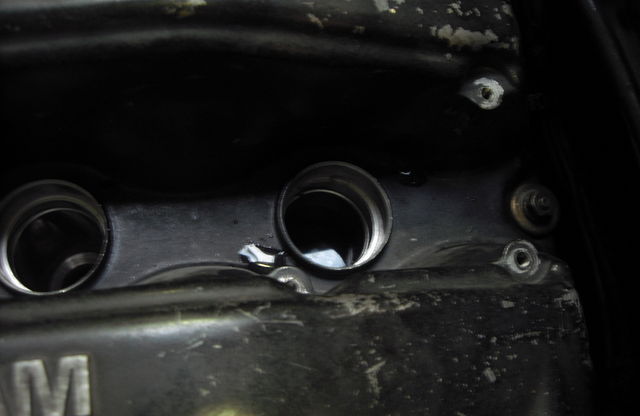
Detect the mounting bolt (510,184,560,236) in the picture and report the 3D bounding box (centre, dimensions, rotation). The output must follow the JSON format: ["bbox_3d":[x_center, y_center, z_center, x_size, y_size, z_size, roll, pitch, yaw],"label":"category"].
[{"bbox_3d":[0.083,-0.001,0.256,0.019,0.013,0.019,-2,75,-8],"label":"mounting bolt"}]

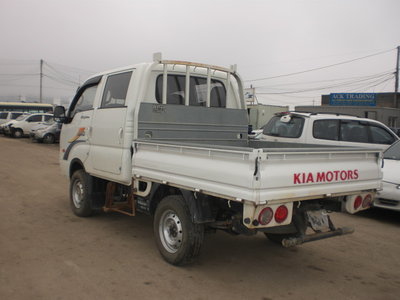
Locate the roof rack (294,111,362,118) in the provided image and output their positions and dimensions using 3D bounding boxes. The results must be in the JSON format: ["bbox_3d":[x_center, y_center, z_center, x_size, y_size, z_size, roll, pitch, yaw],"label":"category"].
[{"bbox_3d":[2.706,-0.786,9.565,1.650,0.110,1.000,0,3,-33],"label":"roof rack"}]

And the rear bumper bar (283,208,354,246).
[{"bbox_3d":[1.058,0.656,3.700,1.000,0.290,0.180,0,3,-36],"label":"rear bumper bar"}]

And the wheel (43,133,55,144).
[{"bbox_3d":[-8.589,-0.632,23.564,0.610,0.610,0.200,0,4,-37],"label":"wheel"}]

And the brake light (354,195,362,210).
[{"bbox_3d":[1.501,0.499,3.976,0.145,0.145,0.050,0,3,-37],"label":"brake light"}]

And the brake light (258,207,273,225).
[{"bbox_3d":[0.503,0.511,3.222,0.145,0.145,0.050,0,3,-37],"label":"brake light"}]

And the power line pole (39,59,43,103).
[{"bbox_3d":[-19.997,-6.654,52.238,0.300,9.330,0.300,2,3,0],"label":"power line pole"}]

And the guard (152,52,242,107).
[{"bbox_3d":[-0.016,-0.838,5.174,1.460,0.600,0.090,0,3,-36],"label":"guard"}]

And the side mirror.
[{"bbox_3d":[-2.205,-0.556,6.533,0.180,0.240,0.110,0,3,-36],"label":"side mirror"}]

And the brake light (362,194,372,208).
[{"bbox_3d":[1.641,0.508,4.078,0.145,0.145,0.050,0,3,-36],"label":"brake light"}]

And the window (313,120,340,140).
[{"bbox_3d":[2.721,-0.435,8.949,0.760,0.430,0.070,-1,-5,-29],"label":"window"}]

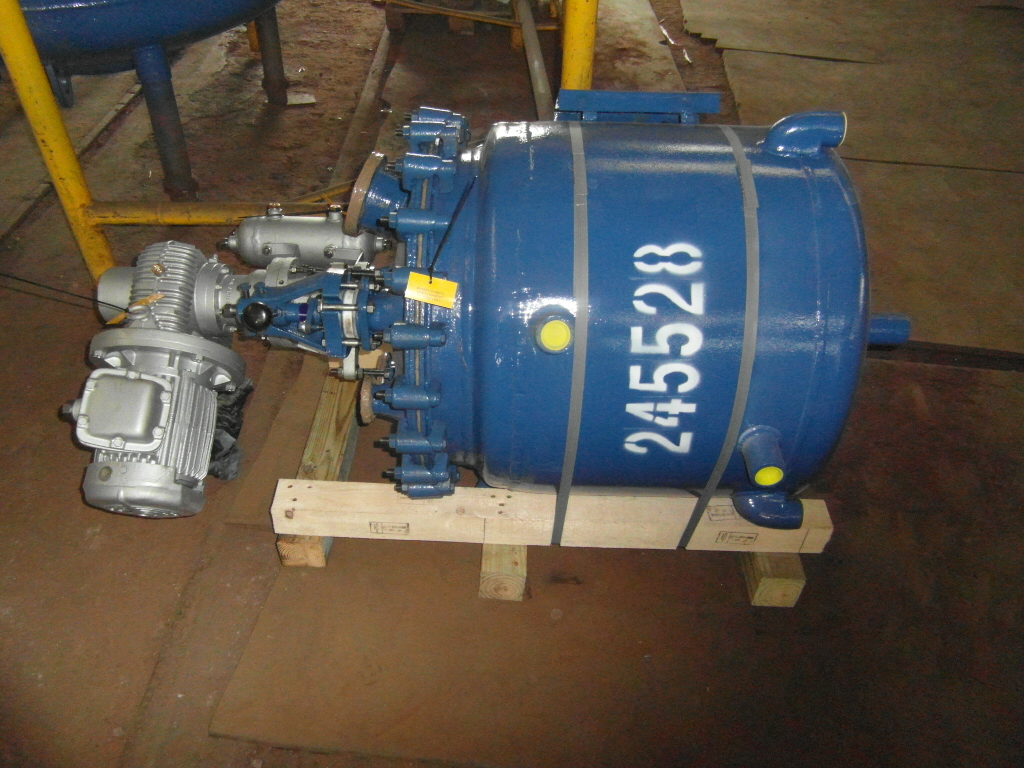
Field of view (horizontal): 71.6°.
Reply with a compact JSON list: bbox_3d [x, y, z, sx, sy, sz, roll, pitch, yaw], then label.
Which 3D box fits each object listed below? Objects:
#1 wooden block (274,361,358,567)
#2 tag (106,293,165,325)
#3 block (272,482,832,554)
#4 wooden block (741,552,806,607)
[{"bbox_3d":[-0.445,0.148,1.743,0.090,0.090,0.652,2,41,-2],"label":"wooden block"},{"bbox_3d":[-0.704,-0.140,1.330,0.100,0.006,0.055,-33,3,0],"label":"tag"},{"bbox_3d":[0.086,0.280,1.495,1.149,0.082,0.078,2,41,-1],"label":"block"},{"bbox_3d":[0.567,0.215,1.737,0.090,0.090,0.679,3,40,0],"label":"wooden block"}]

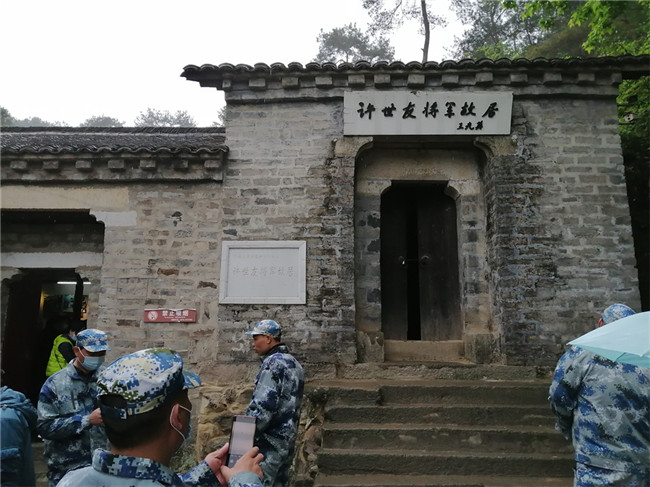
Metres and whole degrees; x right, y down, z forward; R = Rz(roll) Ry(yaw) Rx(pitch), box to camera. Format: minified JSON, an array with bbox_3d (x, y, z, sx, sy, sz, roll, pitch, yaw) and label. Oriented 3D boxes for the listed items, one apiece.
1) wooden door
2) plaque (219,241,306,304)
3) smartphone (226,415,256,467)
[{"bbox_3d":[1.188,0.188,6.023,0.992,1.981,0.100,-1,-10,0],"label":"wooden door"},{"bbox_3d":[-0.680,0.323,5.406,0.949,0.701,0.060,-1,-10,0],"label":"plaque"},{"bbox_3d":[-0.253,0.612,1.500,0.075,0.160,0.009,3,-29,0],"label":"smartphone"}]

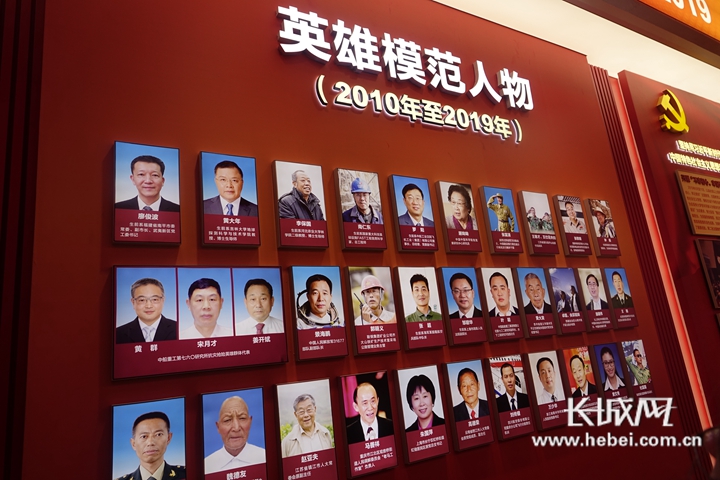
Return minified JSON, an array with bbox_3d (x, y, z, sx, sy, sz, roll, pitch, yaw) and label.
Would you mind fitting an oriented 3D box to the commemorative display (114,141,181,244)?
[{"bbox_3d":[-1.204,-0.260,2.733,0.339,0.580,0.048,2,-16,-30],"label":"commemorative display"}]

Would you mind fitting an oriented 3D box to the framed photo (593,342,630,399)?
[{"bbox_3d":[1.797,0.986,3.449,0.273,0.460,0.039,2,-15,-30],"label":"framed photo"}]

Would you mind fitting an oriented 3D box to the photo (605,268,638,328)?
[{"bbox_3d":[2.154,0.482,3.981,0.286,0.490,0.036,2,-16,-30],"label":"photo"}]

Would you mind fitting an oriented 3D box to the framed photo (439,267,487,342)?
[{"bbox_3d":[0.669,0.424,3.118,0.286,0.490,0.036,2,-16,-30],"label":"framed photo"}]

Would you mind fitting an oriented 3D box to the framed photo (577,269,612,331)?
[{"bbox_3d":[1.858,0.471,3.809,0.286,0.490,0.036,2,-16,-30],"label":"framed photo"}]

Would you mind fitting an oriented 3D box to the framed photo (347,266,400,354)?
[{"bbox_3d":[0.091,0.474,3.277,0.339,0.580,0.048,2,-16,-30],"label":"framed photo"}]

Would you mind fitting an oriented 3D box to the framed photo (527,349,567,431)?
[{"bbox_3d":[1.293,1.026,3.305,0.286,0.490,0.036,2,-16,-30],"label":"framed photo"}]

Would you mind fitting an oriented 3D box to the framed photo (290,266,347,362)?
[{"bbox_3d":[-0.219,0.389,2.602,0.286,0.490,0.036,2,-16,-30],"label":"framed photo"}]

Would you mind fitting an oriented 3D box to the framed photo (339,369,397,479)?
[{"bbox_3d":[0.036,0.918,2.435,0.273,0.460,0.039,2,-15,-30],"label":"framed photo"}]

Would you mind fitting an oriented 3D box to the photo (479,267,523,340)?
[{"bbox_3d":[0.969,0.436,3.292,0.286,0.490,0.036,2,-16,-30],"label":"photo"}]

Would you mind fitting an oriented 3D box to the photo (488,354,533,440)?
[{"bbox_3d":[0.979,1.014,3.122,0.286,0.490,0.036,2,-16,-30],"label":"photo"}]

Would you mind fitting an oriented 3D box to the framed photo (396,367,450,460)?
[{"bbox_3d":[0.330,0.929,2.604,0.273,0.460,0.039,2,-15,-30],"label":"framed photo"}]

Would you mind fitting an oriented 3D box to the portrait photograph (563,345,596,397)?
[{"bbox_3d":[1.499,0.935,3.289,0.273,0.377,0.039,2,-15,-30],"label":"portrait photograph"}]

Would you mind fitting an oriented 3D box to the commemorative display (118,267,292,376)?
[{"bbox_3d":[-0.875,0.436,2.719,0.930,0.580,0.048,2,-16,-30],"label":"commemorative display"}]

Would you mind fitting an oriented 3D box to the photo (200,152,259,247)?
[{"bbox_3d":[-0.800,-0.244,2.967,0.339,0.580,0.048,2,-16,-30],"label":"photo"}]

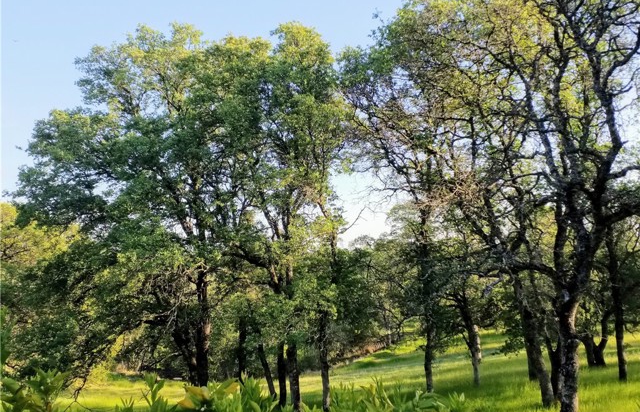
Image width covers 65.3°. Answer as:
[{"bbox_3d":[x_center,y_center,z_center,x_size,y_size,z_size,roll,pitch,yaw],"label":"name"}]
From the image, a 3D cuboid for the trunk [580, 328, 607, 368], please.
[{"bbox_3d":[13.368,6.940,24.358,1.154,1.876,0.865,-1,-13,28],"label":"trunk"}]

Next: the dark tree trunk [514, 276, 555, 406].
[{"bbox_3d":[6.017,3.736,14.005,0.379,3.541,0.379,-13,-18,21],"label":"dark tree trunk"}]

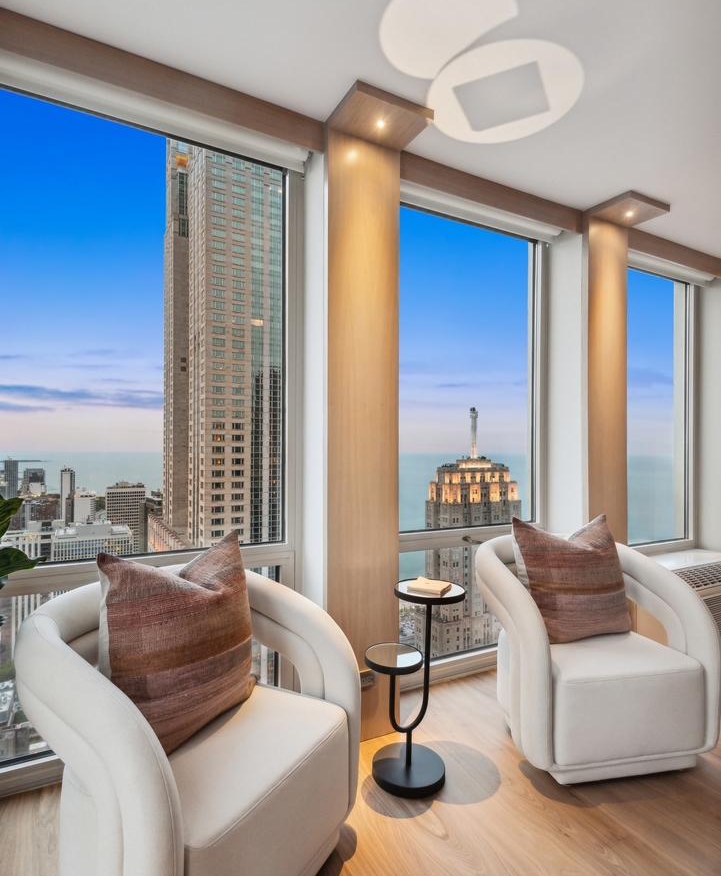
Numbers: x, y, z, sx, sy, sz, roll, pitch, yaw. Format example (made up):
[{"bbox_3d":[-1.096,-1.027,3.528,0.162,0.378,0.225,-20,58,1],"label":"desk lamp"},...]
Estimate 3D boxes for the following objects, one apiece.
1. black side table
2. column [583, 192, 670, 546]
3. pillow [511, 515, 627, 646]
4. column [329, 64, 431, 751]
[{"bbox_3d":[0.207,0.903,1.784,0.404,0.676,0.265,0,0,-28],"label":"black side table"},{"bbox_3d":[1.442,0.001,2.614,0.336,2.491,0.277,0,0,-28],"label":"column"},{"bbox_3d":[0.960,0.622,2.188,0.496,0.515,0.180,0,-21,-15],"label":"pillow"},{"bbox_3d":[0.066,-0.005,1.877,0.332,2.491,0.277,0,0,-28],"label":"column"}]

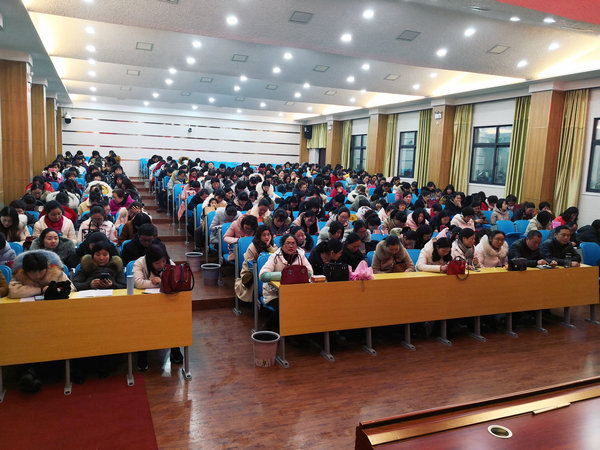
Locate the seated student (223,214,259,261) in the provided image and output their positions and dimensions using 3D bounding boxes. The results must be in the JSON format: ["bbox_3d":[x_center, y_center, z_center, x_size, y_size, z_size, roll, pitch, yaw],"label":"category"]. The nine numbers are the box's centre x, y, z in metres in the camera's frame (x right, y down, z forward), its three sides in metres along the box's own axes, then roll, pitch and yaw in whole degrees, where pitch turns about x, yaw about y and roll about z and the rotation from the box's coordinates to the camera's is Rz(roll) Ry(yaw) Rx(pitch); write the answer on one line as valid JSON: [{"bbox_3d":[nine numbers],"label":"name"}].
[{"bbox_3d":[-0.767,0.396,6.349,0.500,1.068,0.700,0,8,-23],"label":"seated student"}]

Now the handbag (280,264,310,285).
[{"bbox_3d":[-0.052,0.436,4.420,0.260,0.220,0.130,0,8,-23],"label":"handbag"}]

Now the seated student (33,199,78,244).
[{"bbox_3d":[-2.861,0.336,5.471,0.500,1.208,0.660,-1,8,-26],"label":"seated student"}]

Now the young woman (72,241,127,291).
[{"bbox_3d":[-1.847,0.740,4.350,0.530,1.180,0.760,0,8,-23],"label":"young woman"}]

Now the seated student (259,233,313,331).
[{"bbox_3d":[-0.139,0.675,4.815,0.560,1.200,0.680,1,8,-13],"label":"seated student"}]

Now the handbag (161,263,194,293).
[{"bbox_3d":[-1.127,0.462,4.278,0.290,0.260,0.160,0,8,-23],"label":"handbag"}]

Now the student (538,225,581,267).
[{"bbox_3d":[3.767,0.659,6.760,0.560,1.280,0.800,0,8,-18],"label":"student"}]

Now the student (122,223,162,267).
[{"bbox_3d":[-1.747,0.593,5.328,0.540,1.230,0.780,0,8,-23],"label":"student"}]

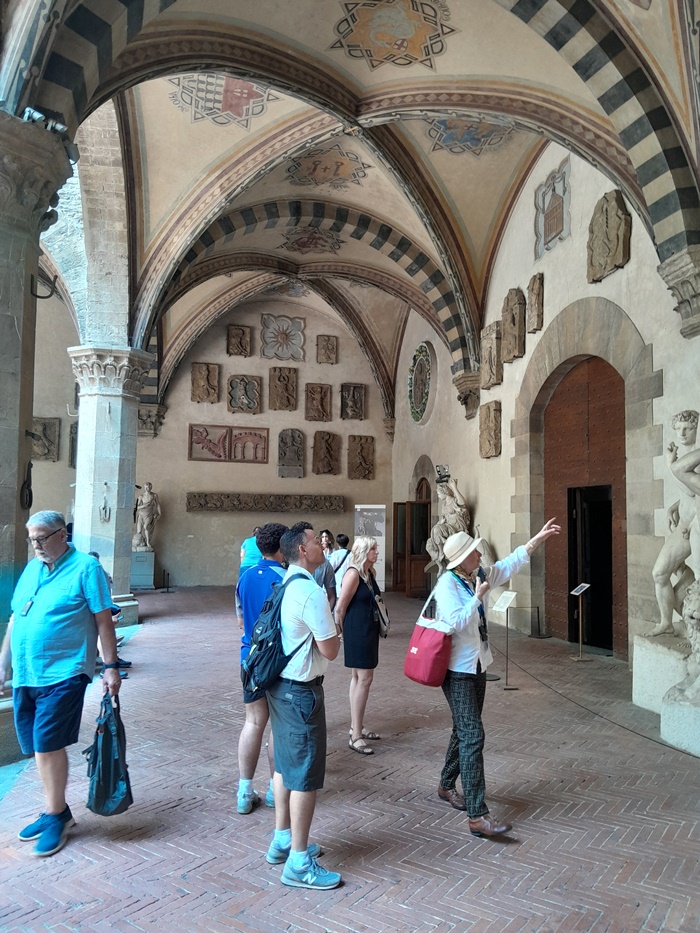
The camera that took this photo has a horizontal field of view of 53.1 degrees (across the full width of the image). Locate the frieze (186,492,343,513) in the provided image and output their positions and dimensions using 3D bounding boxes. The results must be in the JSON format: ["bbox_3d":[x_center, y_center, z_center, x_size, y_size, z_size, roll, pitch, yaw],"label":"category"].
[{"bbox_3d":[-2.103,0.935,17.792,3.963,0.517,0.150,2,-5,-13],"label":"frieze"}]

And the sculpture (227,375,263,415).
[{"bbox_3d":[-2.679,-1.817,17.863,0.881,0.987,0.140,2,-5,-13],"label":"sculpture"}]

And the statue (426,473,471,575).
[{"bbox_3d":[1.741,1.090,12.325,0.673,1.762,0.772,3,-5,-28],"label":"statue"}]

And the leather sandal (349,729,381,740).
[{"bbox_3d":[0.118,2.144,5.663,0.245,0.078,0.095,0,-4,17],"label":"leather sandal"}]

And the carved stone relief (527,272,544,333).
[{"bbox_3d":[2.934,-2.559,11.061,0.110,0.856,0.313,2,-5,-13],"label":"carved stone relief"}]

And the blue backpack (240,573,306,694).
[{"bbox_3d":[-0.421,0.857,3.574,0.240,0.540,0.300,14,-7,-14],"label":"blue backpack"}]

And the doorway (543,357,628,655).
[{"bbox_3d":[3.183,0.514,9.554,0.356,3.920,2.425,2,-4,-13],"label":"doorway"}]

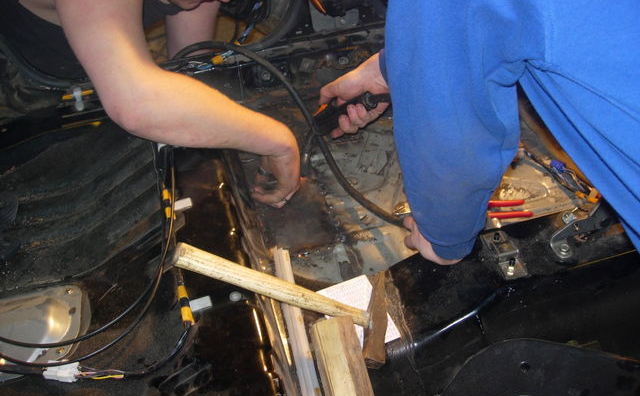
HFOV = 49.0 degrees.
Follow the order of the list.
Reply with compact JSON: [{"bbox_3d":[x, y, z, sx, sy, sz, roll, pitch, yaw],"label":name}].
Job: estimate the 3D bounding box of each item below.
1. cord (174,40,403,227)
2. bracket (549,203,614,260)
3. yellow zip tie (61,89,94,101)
[{"bbox_3d":[-0.054,-0.139,1.210,0.515,0.150,0.095,34,62,24],"label":"cord"},{"bbox_3d":[0.393,0.050,1.056,0.090,0.052,0.042,-14,55,-8],"label":"bracket"},{"bbox_3d":[-0.451,-0.192,1.306,0.063,0.011,0.012,-14,55,-8],"label":"yellow zip tie"}]

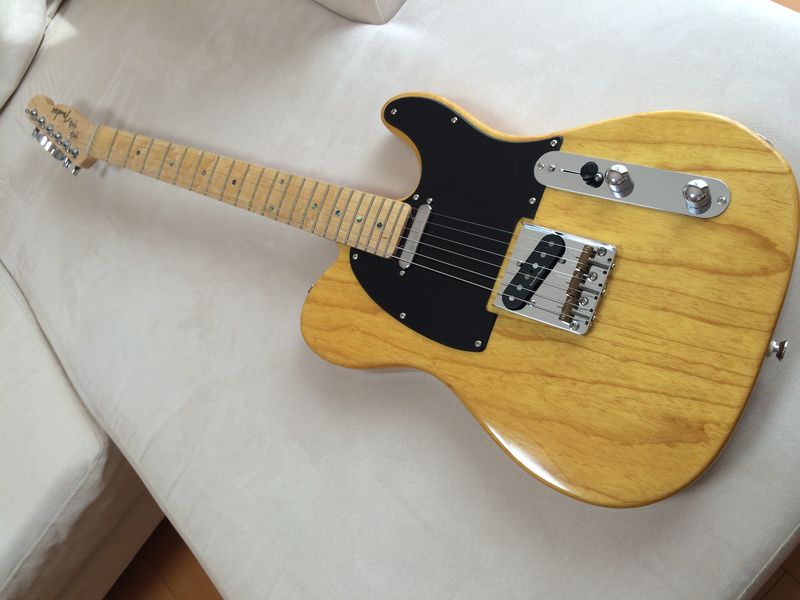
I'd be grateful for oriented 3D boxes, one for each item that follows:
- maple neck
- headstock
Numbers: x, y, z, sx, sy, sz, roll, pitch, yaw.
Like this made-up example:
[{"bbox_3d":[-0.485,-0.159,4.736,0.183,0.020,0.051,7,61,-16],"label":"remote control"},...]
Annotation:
[{"bbox_3d":[-0.198,-0.137,0.778,0.485,0.024,0.056,20,90,27],"label":"maple neck"},{"bbox_3d":[-0.463,-0.227,0.924,0.165,0.034,0.092,20,90,27],"label":"headstock"}]

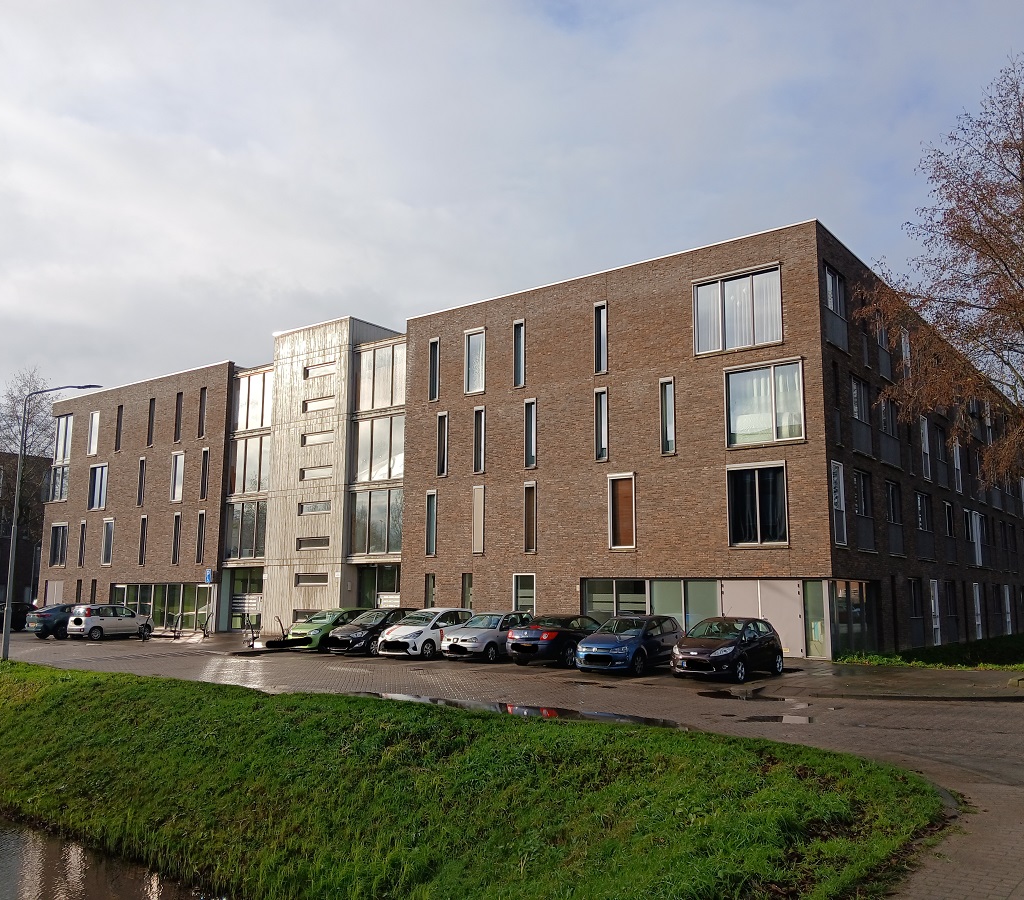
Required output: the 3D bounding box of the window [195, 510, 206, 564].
[{"bbox_3d":[-14.686,4.142,42.520,0.560,2.520,0.140,-6,-11,37],"label":"window"}]

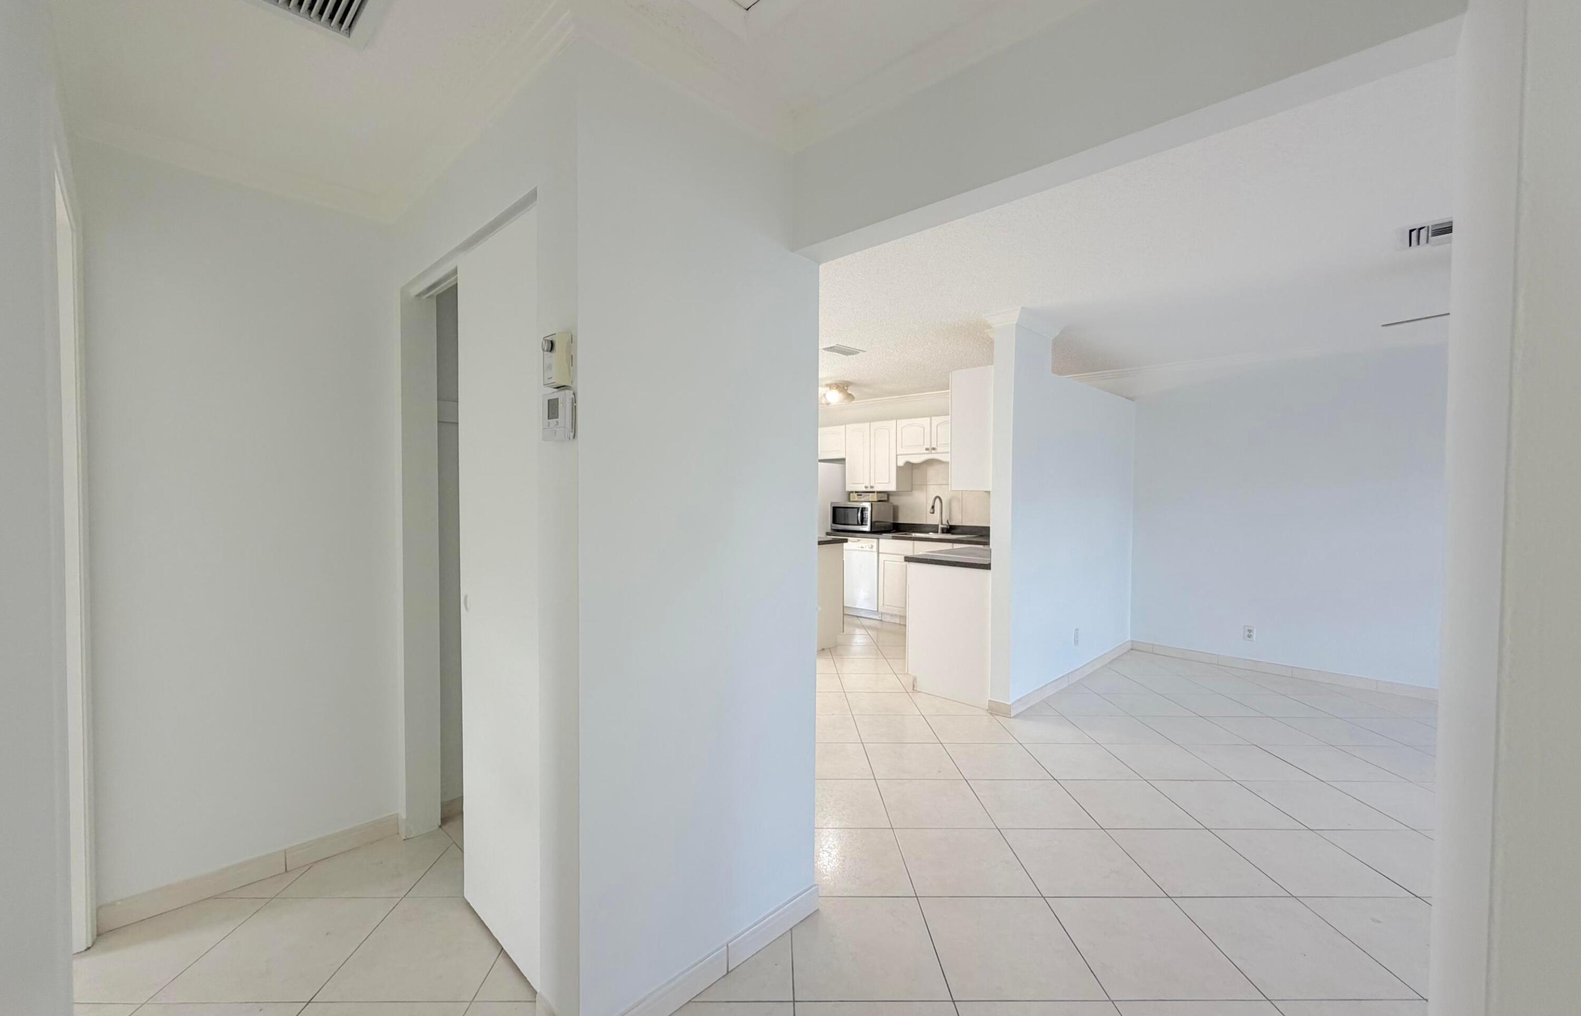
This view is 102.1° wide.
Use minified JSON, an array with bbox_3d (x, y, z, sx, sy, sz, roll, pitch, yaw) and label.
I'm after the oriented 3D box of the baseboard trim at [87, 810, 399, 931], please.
[{"bbox_3d":[-1.832,1.256,2.244,0.013,0.083,0.819,2,2,44],"label":"baseboard trim"}]

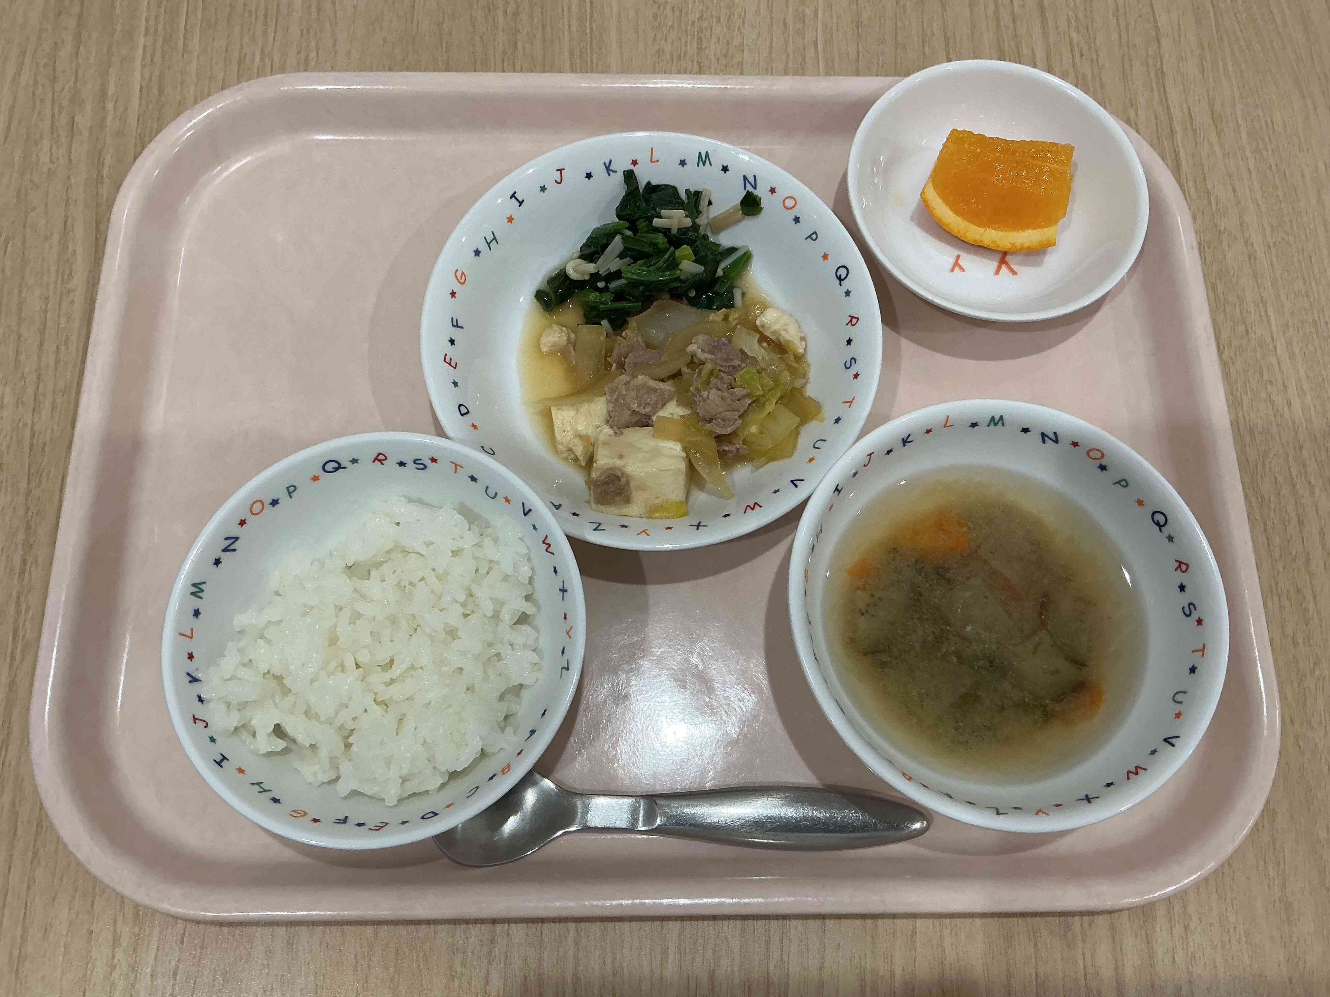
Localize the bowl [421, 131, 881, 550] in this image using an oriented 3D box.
[{"bbox_3d":[-0.004,-0.049,0.364,0.144,0.032,0.144,0,72,-1],"label":"bowl"}]

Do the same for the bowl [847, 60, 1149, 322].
[{"bbox_3d":[0.111,-0.101,0.386,0.101,0.028,0.101,0,72,-1],"label":"bowl"}]

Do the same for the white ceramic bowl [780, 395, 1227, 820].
[{"bbox_3d":[0.093,0.036,0.329,0.120,0.051,0.120,0,72,-1],"label":"white ceramic bowl"}]

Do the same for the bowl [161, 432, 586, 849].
[{"bbox_3d":[-0.079,0.042,0.325,0.115,0.045,0.115,0,72,-1],"label":"bowl"}]

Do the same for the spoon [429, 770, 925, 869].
[{"bbox_3d":[0.004,0.094,0.326,0.148,0.017,0.030,2,72,-1],"label":"spoon"}]

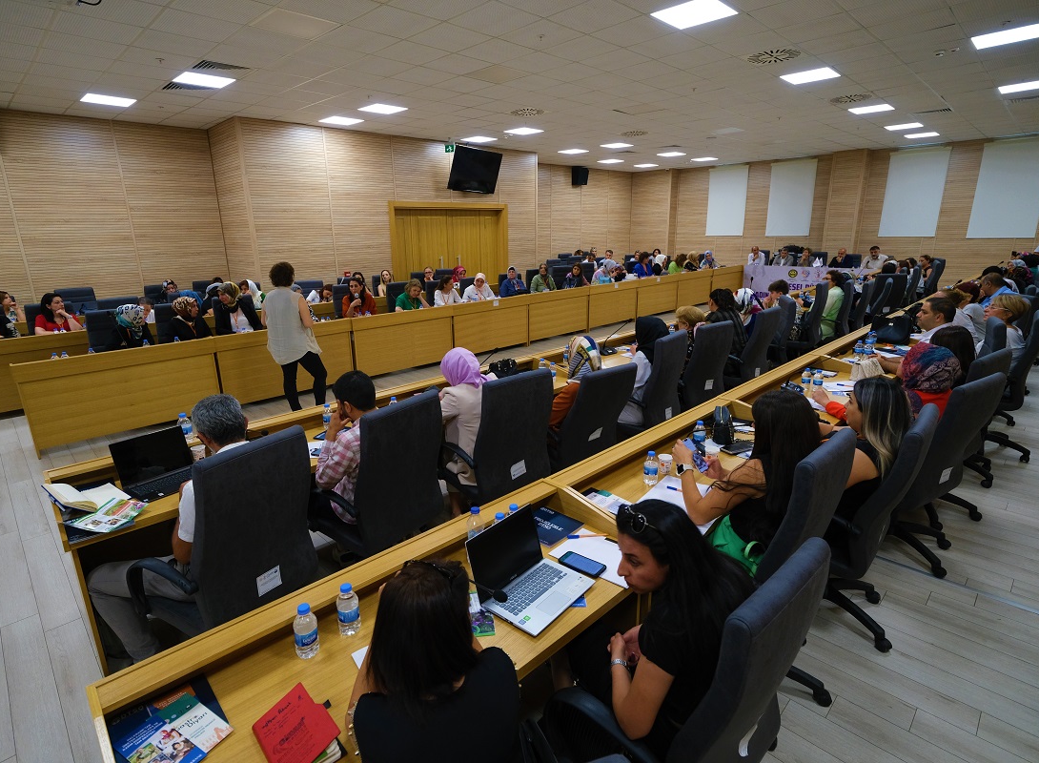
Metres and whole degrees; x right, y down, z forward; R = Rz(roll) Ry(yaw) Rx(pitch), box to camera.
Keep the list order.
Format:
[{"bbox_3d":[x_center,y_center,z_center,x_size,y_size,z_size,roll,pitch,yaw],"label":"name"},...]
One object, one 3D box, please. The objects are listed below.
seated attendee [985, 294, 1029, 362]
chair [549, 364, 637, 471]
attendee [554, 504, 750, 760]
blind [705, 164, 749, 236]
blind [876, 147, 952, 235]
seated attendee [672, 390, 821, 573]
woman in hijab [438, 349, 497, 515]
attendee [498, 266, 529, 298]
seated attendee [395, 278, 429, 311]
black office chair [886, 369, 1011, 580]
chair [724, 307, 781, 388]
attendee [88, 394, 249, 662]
[{"bbox_3d":[4.178,-0.185,5.002,0.800,1.239,0.480,14,22,43],"label":"seated attendee"},{"bbox_3d":[0.394,0.345,3.928,0.630,1.080,0.740,-12,19,-34],"label":"chair"},{"bbox_3d":[0.313,0.885,1.689,0.800,1.200,0.520,7,17,26],"label":"attendee"},{"bbox_3d":[6.500,-5.619,16.964,1.221,2.034,0.060,14,22,43],"label":"blind"},{"bbox_3d":[9.620,-4.564,13.202,1.193,1.997,0.070,14,21,43],"label":"blind"},{"bbox_3d":[0.976,0.644,2.429,0.780,1.250,0.520,13,21,41],"label":"seated attendee"},{"bbox_3d":[-0.322,0.380,3.457,0.780,1.240,0.520,12,20,39],"label":"woman in hijab"},{"bbox_3d":[0.003,-1.371,9.540,0.500,1.240,0.800,-12,19,-34],"label":"attendee"},{"bbox_3d":[-1.467,-0.861,7.687,0.780,1.151,0.520,14,21,43],"label":"seated attendee"},{"bbox_3d":[2.280,0.486,3.179,0.640,1.120,0.670,-8,17,-25],"label":"black office chair"},{"bbox_3d":[2.244,-0.241,5.625,0.620,1.090,0.680,-16,21,-42],"label":"chair"},{"bbox_3d":[-1.472,0.701,2.488,0.800,1.270,0.720,8,18,31],"label":"attendee"}]

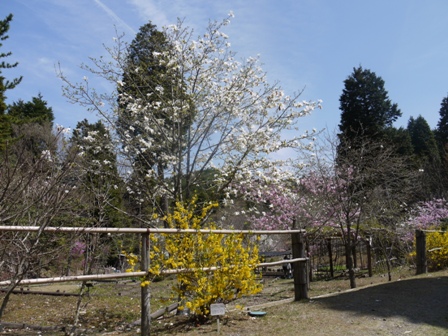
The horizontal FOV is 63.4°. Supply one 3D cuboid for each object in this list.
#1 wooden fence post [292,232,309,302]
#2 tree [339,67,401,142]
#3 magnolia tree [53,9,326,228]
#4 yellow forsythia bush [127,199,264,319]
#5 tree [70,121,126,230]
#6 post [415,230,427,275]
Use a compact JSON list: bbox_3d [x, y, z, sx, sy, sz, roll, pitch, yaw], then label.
[{"bbox_3d":[1.362,1.727,6.456,0.220,1.210,0.220,0,-9,0],"label":"wooden fence post"},{"bbox_3d":[14.641,-1.821,36.778,6.200,18.011,6.000,0,-9,0],"label":"tree"},{"bbox_3d":[-0.647,-0.266,6.630,4.500,5.536,4.200,0,-9,0],"label":"magnolia tree"},{"bbox_3d":[-0.377,1.212,4.969,1.900,1.616,1.600,0,-9,0],"label":"yellow forsythia bush"},{"bbox_3d":[-8.341,1.030,24.151,3.800,8.973,3.600,0,-9,0],"label":"tree"},{"bbox_3d":[5.134,2.202,9.469,0.250,1.122,0.250,0,-9,0],"label":"post"}]

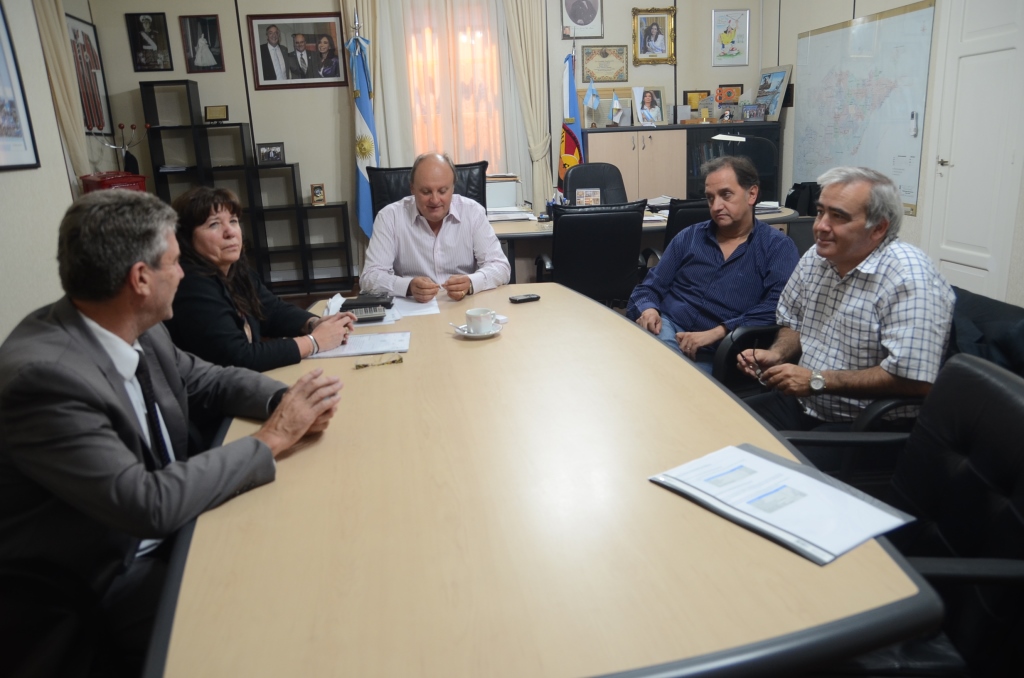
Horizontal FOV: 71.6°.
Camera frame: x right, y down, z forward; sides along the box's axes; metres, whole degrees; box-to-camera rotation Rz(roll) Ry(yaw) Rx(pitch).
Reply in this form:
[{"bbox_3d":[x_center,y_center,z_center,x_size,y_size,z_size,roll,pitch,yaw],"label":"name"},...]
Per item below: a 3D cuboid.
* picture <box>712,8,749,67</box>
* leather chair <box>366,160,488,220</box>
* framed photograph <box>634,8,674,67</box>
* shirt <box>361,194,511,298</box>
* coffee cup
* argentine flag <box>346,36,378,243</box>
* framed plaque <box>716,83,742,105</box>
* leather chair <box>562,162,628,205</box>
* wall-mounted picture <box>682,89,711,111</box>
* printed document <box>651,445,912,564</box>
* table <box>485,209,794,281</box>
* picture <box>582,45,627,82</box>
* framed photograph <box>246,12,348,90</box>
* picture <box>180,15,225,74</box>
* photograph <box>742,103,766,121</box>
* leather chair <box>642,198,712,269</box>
[{"bbox_3d":[2.166,-2.970,6.998,0.378,0.524,0.030,-5,15,-7],"label":"picture"},{"bbox_3d":[-0.287,-0.077,2.893,0.600,1.170,0.640,-5,16,-8],"label":"leather chair"},{"bbox_3d":[1.343,-2.841,6.680,0.421,0.501,0.040,-5,16,-8],"label":"framed photograph"},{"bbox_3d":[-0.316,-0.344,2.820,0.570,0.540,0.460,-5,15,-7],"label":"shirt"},{"bbox_3d":[-0.087,-0.053,2.054,0.099,0.062,0.079,-14,19,-35],"label":"coffee cup"},{"bbox_3d":[-1.245,-1.690,5.950,0.240,1.640,0.200,-5,15,-7],"label":"argentine flag"},{"bbox_3d":[2.216,-2.458,7.146,0.255,0.197,0.025,-5,15,-7],"label":"framed plaque"},{"bbox_3d":[0.687,-0.793,5.467,0.600,1.070,0.650,-5,16,-8],"label":"leather chair"},{"bbox_3d":[1.806,-2.314,6.910,0.275,0.193,0.025,-5,16,-8],"label":"wall-mounted picture"},{"bbox_3d":[0.393,0.234,1.056,0.215,0.010,0.305,-12,18,-29],"label":"printed document"},{"bbox_3d":[0.820,-0.394,4.695,2.200,0.750,0.850,-5,15,-7],"label":"table"},{"bbox_3d":[0.881,-2.587,6.678,0.447,0.327,0.025,-5,16,-8],"label":"picture"},{"bbox_3d":[-1.869,-2.520,6.224,0.798,0.609,0.035,-5,16,-8],"label":"framed photograph"},{"bbox_3d":[-2.768,-2.632,6.341,0.329,0.478,0.030,-5,15,-7],"label":"picture"},{"bbox_3d":[2.341,-2.181,6.833,0.238,0.164,0.040,-5,15,-7],"label":"photograph"},{"bbox_3d":[1.194,-0.460,4.489,0.570,0.900,0.590,-5,16,-8],"label":"leather chair"}]

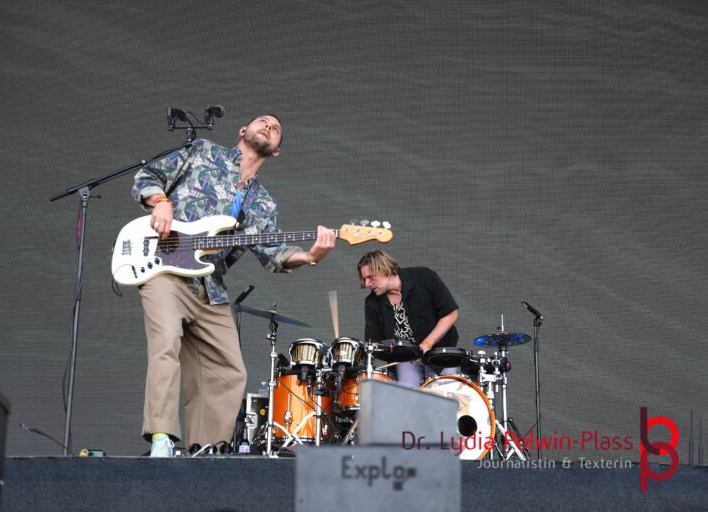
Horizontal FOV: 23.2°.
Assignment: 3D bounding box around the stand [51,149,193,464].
[{"bbox_3d":[-0.936,0.154,7.100,0.660,1.380,0.360,2,-8,-10],"label":"stand"}]

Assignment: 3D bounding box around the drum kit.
[{"bbox_3d":[0.190,0.830,10.271,1.750,0.980,1.150,3,-9,-19],"label":"drum kit"}]

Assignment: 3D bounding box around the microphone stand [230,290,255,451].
[{"bbox_3d":[-0.643,0.718,10.031,0.260,1.120,0.240,1,-8,-6],"label":"microphone stand"}]

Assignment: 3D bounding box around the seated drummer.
[{"bbox_3d":[0.341,0.690,10.547,0.640,1.340,0.780,-1,-9,12],"label":"seated drummer"}]

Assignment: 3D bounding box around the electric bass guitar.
[{"bbox_3d":[-0.425,-0.055,7.230,1.175,0.345,0.075,-4,-37,3],"label":"electric bass guitar"}]

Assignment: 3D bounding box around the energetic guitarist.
[{"bbox_3d":[-0.503,0.113,7.413,0.880,1.560,0.720,2,-9,-13],"label":"energetic guitarist"}]

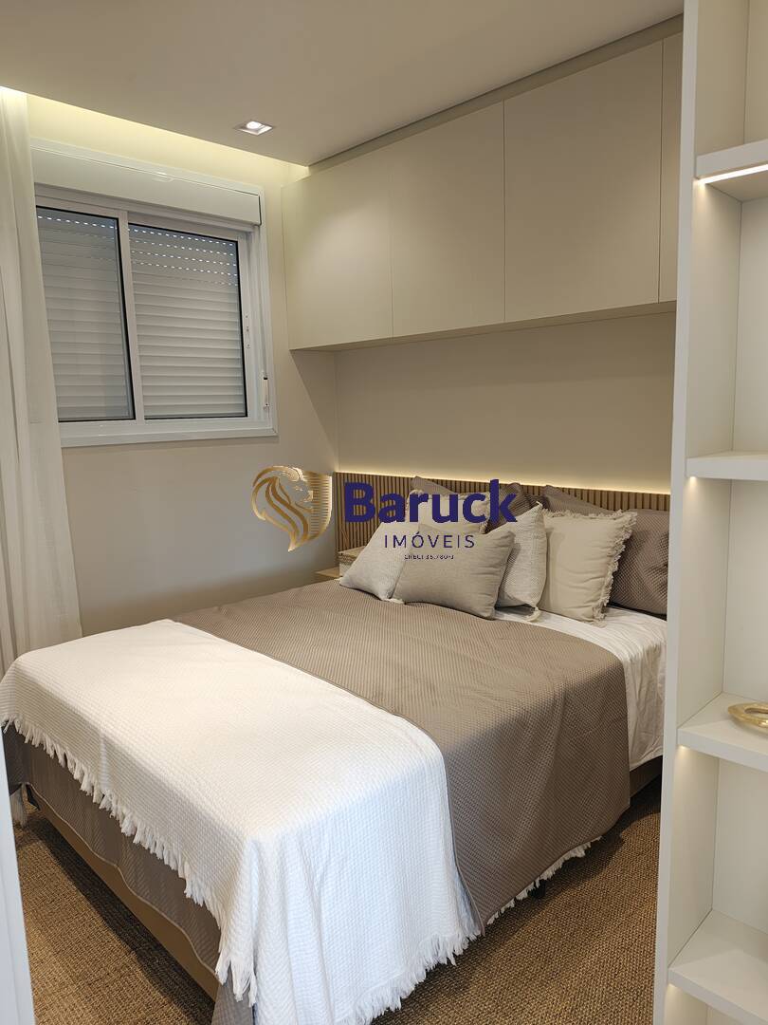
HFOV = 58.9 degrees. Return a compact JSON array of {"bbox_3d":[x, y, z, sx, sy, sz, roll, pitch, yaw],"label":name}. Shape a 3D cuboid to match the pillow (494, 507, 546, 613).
[{"bbox_3d":[0.426,0.185,2.823,0.420,0.410,0.140,-6,-22,23],"label":"pillow"}]

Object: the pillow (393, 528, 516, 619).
[{"bbox_3d":[0.280,0.228,2.812,0.490,0.350,0.140,6,-20,40],"label":"pillow"}]

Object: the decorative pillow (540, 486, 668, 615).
[{"bbox_3d":[0.911,0.157,2.753,0.660,0.480,0.170,7,-1,43],"label":"decorative pillow"}]

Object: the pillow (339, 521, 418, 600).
[{"bbox_3d":[0.012,0.195,3.139,0.140,0.420,0.430,43,-19,-31],"label":"pillow"}]

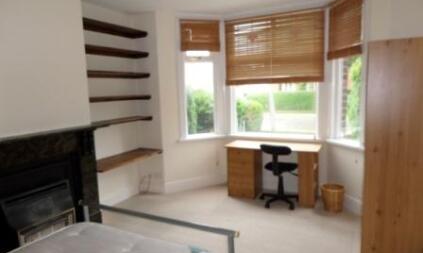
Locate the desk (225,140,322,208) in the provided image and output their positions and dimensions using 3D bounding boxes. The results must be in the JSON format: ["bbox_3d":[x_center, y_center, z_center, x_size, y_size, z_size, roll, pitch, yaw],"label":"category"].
[{"bbox_3d":[0.868,0.628,4.120,1.243,0.740,0.523,1,7,25],"label":"desk"}]

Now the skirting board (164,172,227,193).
[{"bbox_3d":[-0.211,0.895,4.569,1.032,0.170,0.020,-4,7,-22],"label":"skirting board"}]

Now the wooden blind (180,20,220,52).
[{"bbox_3d":[-0.156,-1.358,4.422,0.635,0.457,0.050,-4,7,-22],"label":"wooden blind"}]

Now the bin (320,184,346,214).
[{"bbox_3d":[1.515,0.893,3.650,0.262,0.281,0.262,1,7,25],"label":"bin"}]

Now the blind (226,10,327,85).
[{"bbox_3d":[0.887,-1.113,4.290,1.428,0.978,0.060,1,7,23],"label":"blind"}]

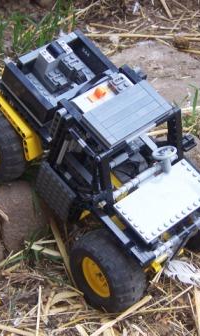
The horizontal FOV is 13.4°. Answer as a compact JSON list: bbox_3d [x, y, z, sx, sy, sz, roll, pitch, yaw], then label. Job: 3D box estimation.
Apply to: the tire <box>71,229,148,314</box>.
[{"bbox_3d":[0.006,0.100,0.828,0.042,0.082,0.082,-27,47,-29],"label":"tire"}]

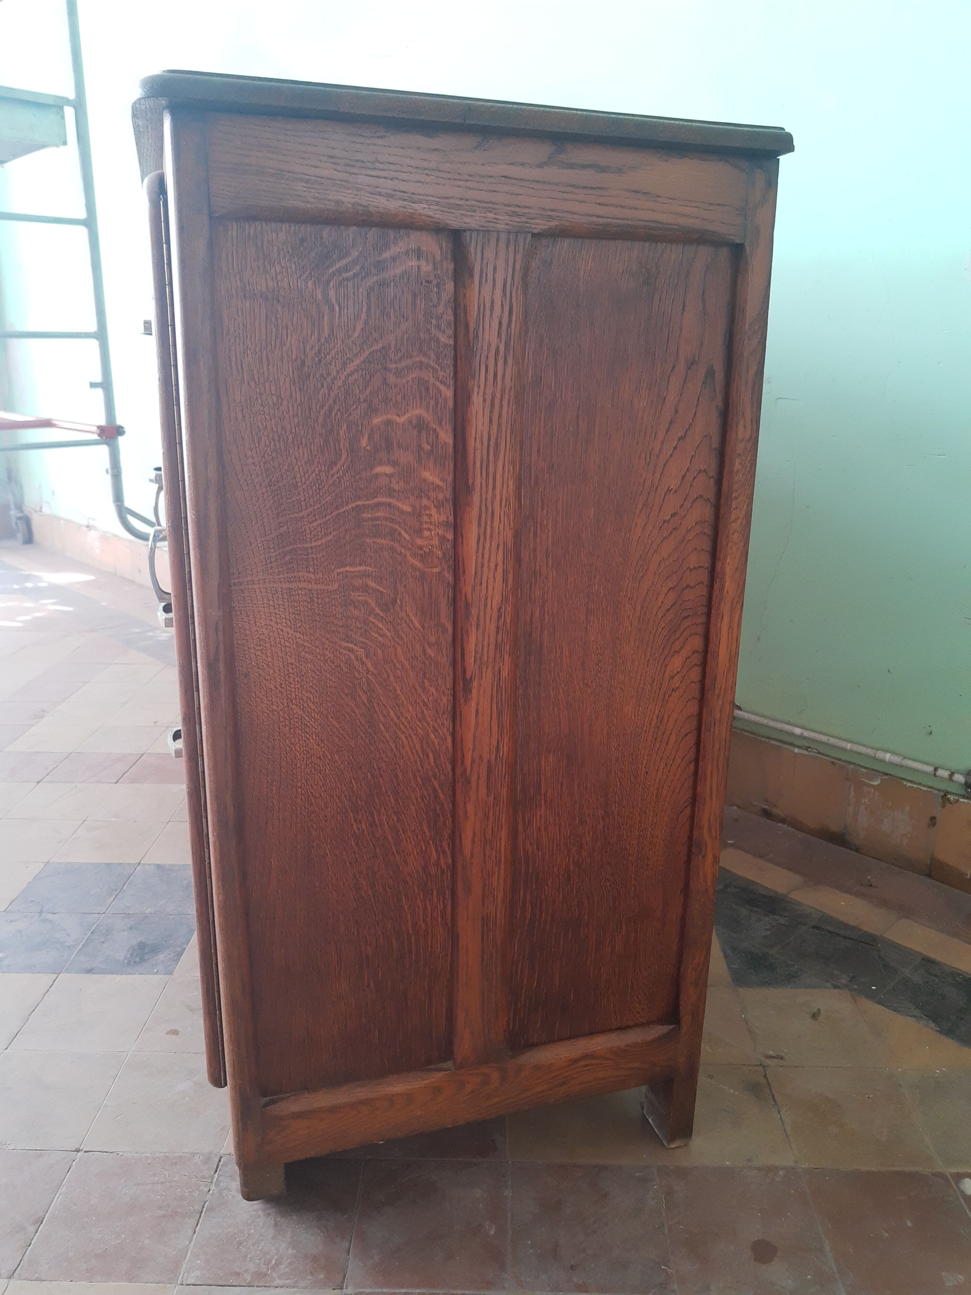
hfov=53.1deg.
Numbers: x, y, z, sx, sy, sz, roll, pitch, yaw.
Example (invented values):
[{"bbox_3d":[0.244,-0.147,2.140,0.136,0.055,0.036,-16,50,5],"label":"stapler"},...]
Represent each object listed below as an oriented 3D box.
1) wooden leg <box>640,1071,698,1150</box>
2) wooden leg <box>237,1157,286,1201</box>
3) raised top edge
[{"bbox_3d":[0.266,0.637,1.390,0.038,0.122,0.070,-4,17,-16],"label":"wooden leg"},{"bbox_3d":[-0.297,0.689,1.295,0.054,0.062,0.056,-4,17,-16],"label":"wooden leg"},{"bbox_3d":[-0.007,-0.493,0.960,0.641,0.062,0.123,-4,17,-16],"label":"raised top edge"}]

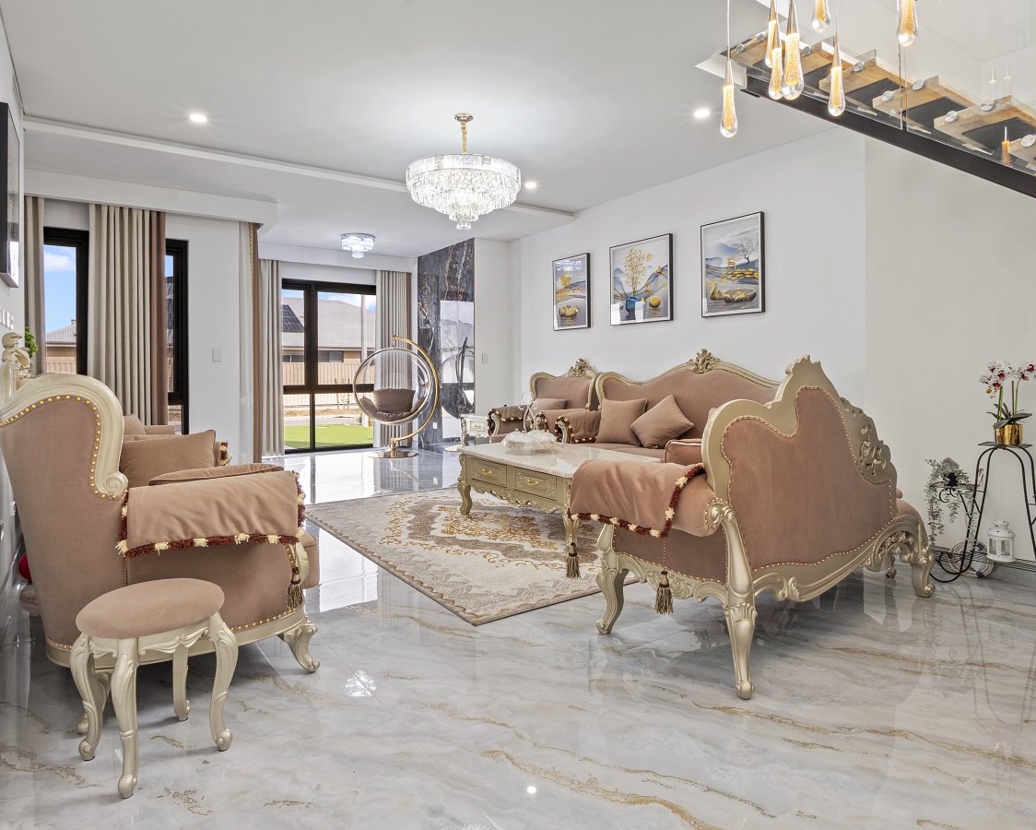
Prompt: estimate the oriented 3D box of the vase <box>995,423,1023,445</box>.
[{"bbox_3d":[2.303,0.091,2.690,0.128,0.095,0.128,-3,5,-36],"label":"vase"}]

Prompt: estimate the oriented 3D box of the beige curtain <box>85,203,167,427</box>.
[{"bbox_3d":[-3.251,-0.490,4.793,0.546,2.450,0.160,-3,5,-36],"label":"beige curtain"}]

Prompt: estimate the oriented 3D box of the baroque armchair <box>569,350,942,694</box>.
[{"bbox_3d":[1.071,0.293,2.579,1.480,1.112,0.853,-3,5,-35],"label":"baroque armchair"}]

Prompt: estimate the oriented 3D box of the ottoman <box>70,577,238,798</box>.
[{"bbox_3d":[-1.013,0.739,1.628,0.375,0.445,0.375,2,5,37],"label":"ottoman"}]

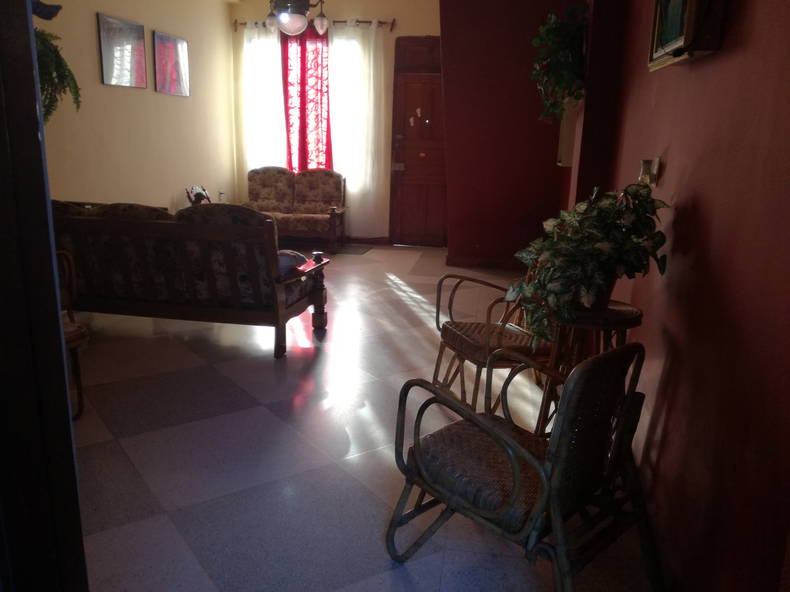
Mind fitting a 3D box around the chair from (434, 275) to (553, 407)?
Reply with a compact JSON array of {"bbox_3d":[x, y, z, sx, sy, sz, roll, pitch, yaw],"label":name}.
[{"bbox_3d":[0.560,0.154,2.926,0.588,0.712,0.508,-1,13,-14],"label":"chair"}]

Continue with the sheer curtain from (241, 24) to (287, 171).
[{"bbox_3d":[-1.700,-2.134,8.019,0.644,2.689,0.124,4,13,11],"label":"sheer curtain"}]

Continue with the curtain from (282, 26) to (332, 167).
[{"bbox_3d":[-1.129,-2.092,7.912,0.644,2.689,0.124,4,13,11],"label":"curtain"}]

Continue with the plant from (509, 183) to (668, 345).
[{"bbox_3d":[0.806,-0.141,2.592,0.542,0.633,0.520,4,13,11],"label":"plant"}]

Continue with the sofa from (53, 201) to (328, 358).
[{"bbox_3d":[-1.476,-0.187,3.846,1.944,0.847,0.814,4,13,11],"label":"sofa"}]

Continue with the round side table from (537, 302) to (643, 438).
[{"bbox_3d":[0.867,0.321,2.712,0.452,0.497,0.452,4,13,11],"label":"round side table"}]

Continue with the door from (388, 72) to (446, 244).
[{"bbox_3d":[0.353,-1.714,7.880,0.836,2.158,0.068,4,13,11],"label":"door"}]

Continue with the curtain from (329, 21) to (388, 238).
[{"bbox_3d":[-0.470,-2.044,7.788,0.746,2.689,0.136,4,13,11],"label":"curtain"}]

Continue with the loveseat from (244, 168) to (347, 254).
[{"bbox_3d":[-1.289,-1.091,7.609,1.277,0.972,0.814,4,13,11],"label":"loveseat"}]

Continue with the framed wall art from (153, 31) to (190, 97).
[{"bbox_3d":[-2.376,-2.455,6.596,0.034,0.576,0.667,5,13,12],"label":"framed wall art"}]

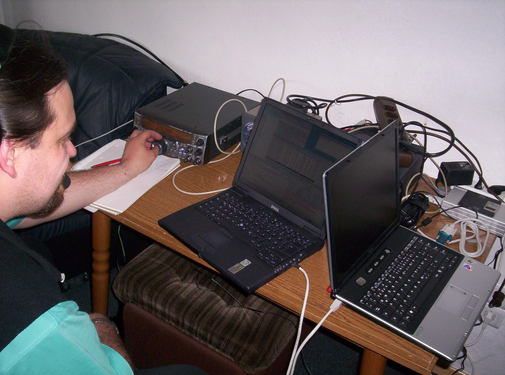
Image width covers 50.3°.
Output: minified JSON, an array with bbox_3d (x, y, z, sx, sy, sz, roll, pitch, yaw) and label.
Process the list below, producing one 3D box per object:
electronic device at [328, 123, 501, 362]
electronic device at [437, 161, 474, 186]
[{"bbox_3d":[0.367,0.099,1.181,0.343,0.309,0.352,25,36,29],"label":"electronic device"},{"bbox_3d":[0.620,-0.041,1.631,0.086,0.052,0.055,0,32,-10],"label":"electronic device"}]

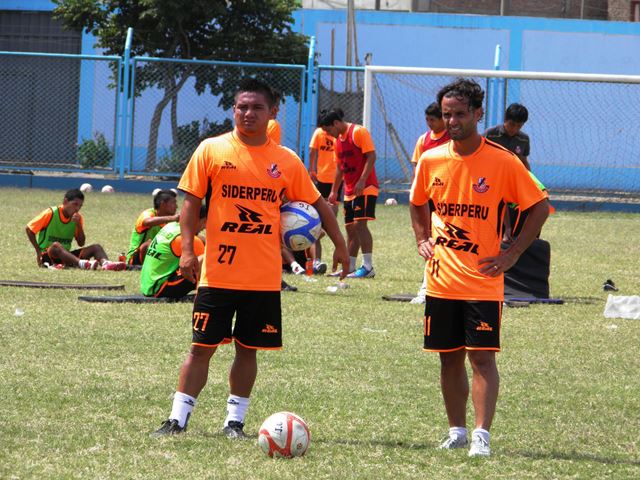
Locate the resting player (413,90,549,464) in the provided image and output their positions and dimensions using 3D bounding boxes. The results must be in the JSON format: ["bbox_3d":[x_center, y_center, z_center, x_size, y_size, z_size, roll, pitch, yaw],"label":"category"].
[{"bbox_3d":[0.732,0.118,27.400,0.580,1.710,0.420,3,1,16],"label":"resting player"}]

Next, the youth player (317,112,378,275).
[{"bbox_3d":[0.279,-0.459,58.000,0.520,1.650,0.460,1,1,-40],"label":"youth player"}]

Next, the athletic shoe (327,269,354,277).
[{"bbox_3d":[0.200,0.313,58.000,0.280,0.100,0.110,2,1,-12],"label":"athletic shoe"}]

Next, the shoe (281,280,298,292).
[{"bbox_3d":[-0.325,0.392,51.799,0.280,0.105,0.100,3,1,6],"label":"shoe"}]

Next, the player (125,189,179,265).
[{"bbox_3d":[-1.513,-0.118,58.500,0.880,0.790,0.560,3,1,17],"label":"player"}]

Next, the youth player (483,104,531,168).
[{"bbox_3d":[1.598,-0.318,50.783,0.520,1.725,0.420,2,1,-18],"label":"youth player"}]

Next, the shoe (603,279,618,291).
[{"bbox_3d":[2.753,0.428,56.199,0.110,0.115,0.260,1,2,-41],"label":"shoe"}]

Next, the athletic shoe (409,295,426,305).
[{"bbox_3d":[0.855,0.485,49.599,0.280,0.105,0.100,1,2,-41],"label":"athletic shoe"}]

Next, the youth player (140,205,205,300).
[{"bbox_3d":[-0.985,0.079,48.892,0.980,0.790,0.550,2,1,-28],"label":"youth player"}]

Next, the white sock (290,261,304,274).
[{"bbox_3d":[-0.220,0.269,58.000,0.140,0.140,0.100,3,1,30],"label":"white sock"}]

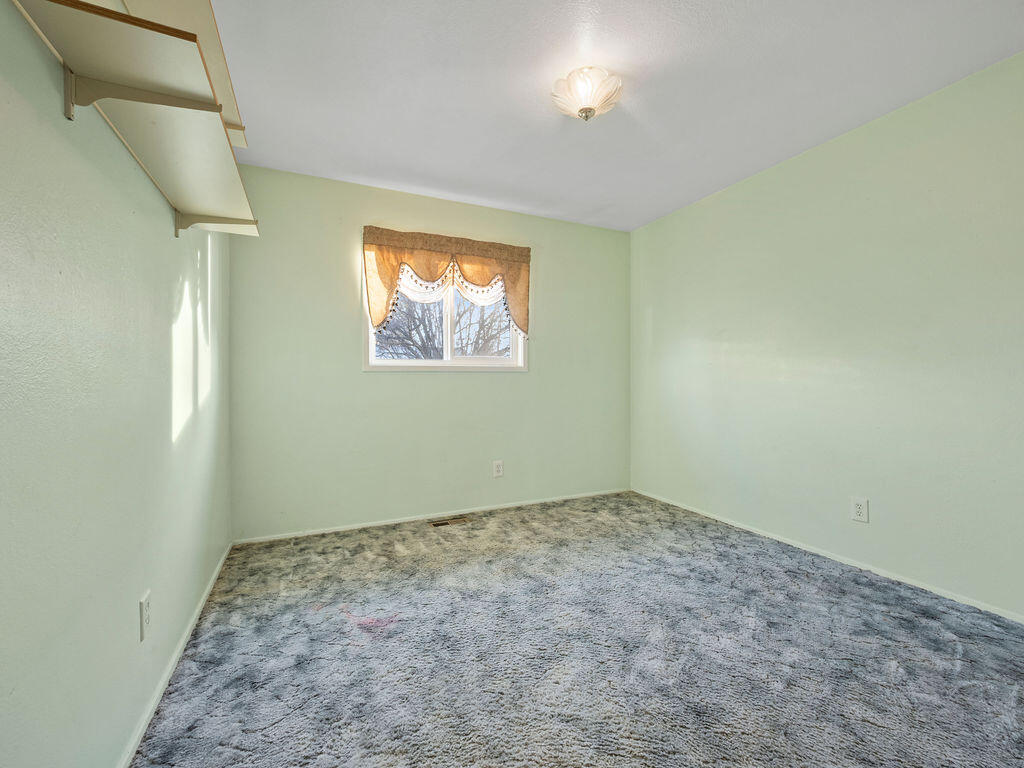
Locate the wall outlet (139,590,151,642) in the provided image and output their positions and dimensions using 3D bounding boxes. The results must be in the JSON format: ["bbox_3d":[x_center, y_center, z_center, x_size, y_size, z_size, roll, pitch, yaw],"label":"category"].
[{"bbox_3d":[-1.096,0.693,1.244,0.009,0.121,0.075,0,1,-26],"label":"wall outlet"}]

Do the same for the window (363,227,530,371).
[{"bbox_3d":[-0.468,-0.605,3.234,1.314,1.020,0.080,0,1,-24],"label":"window"}]

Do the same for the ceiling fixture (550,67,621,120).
[{"bbox_3d":[0.351,-1.321,1.942,0.320,0.174,0.320,0,0,0],"label":"ceiling fixture"}]

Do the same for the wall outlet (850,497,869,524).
[{"bbox_3d":[1.918,0.695,2.288,0.009,0.123,0.077,0,1,-26],"label":"wall outlet"}]

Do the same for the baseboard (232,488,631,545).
[{"bbox_3d":[-0.324,1.005,3.279,3.176,0.042,0.014,0,1,-24],"label":"baseboard"}]

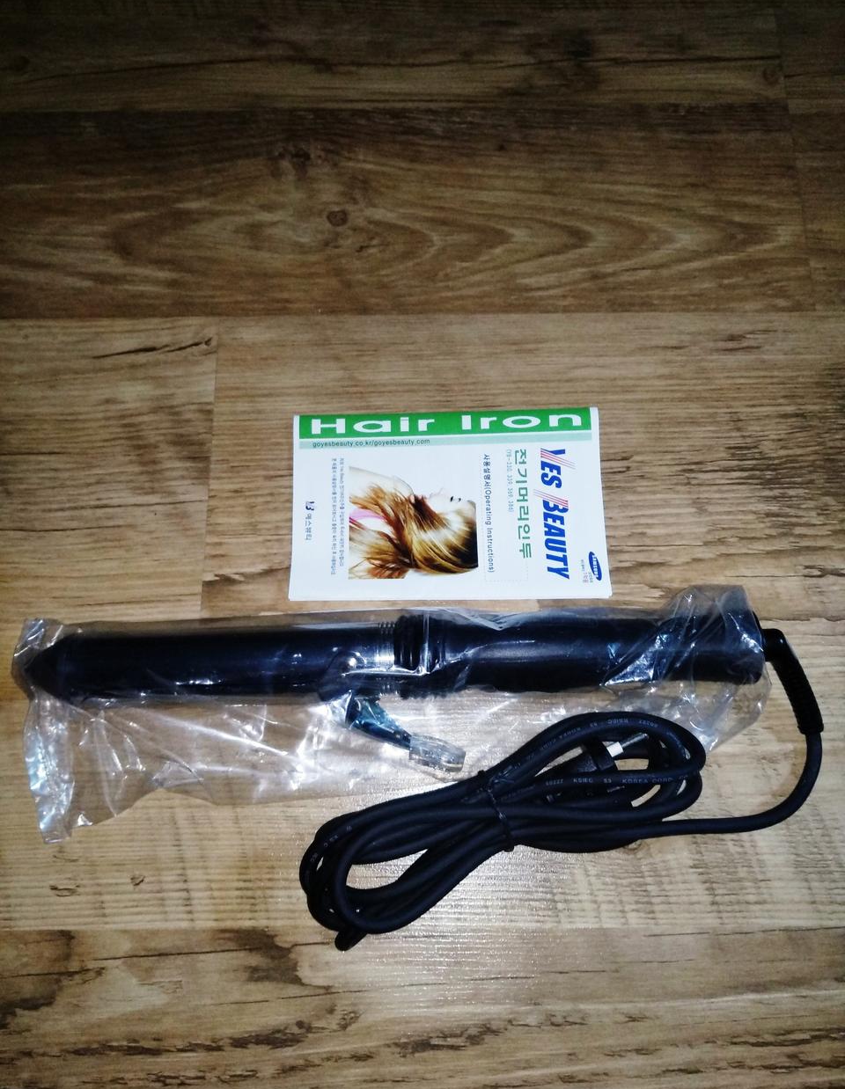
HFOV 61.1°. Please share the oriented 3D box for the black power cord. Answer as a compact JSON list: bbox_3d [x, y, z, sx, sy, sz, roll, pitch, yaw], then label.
[{"bbox_3d":[0.069,0.120,0.327,0.255,0.030,0.084,-20,79,-4],"label":"black power cord"}]

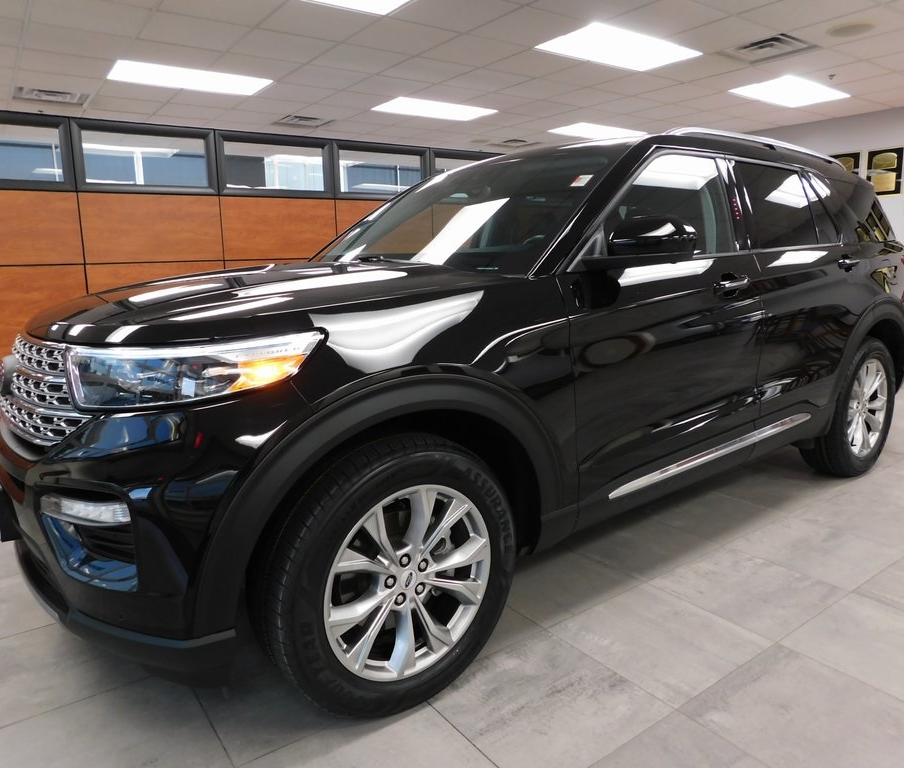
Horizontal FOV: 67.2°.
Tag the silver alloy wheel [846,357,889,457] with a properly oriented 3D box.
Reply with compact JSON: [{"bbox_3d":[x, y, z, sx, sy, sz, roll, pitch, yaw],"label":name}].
[{"bbox_3d":[2.197,0.123,3.751,0.540,0.540,0.200,-10,14,-38],"label":"silver alloy wheel"}]

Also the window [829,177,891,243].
[{"bbox_3d":[2.288,-0.952,3.783,0.740,0.350,0.060,-11,-10,-42],"label":"window"}]

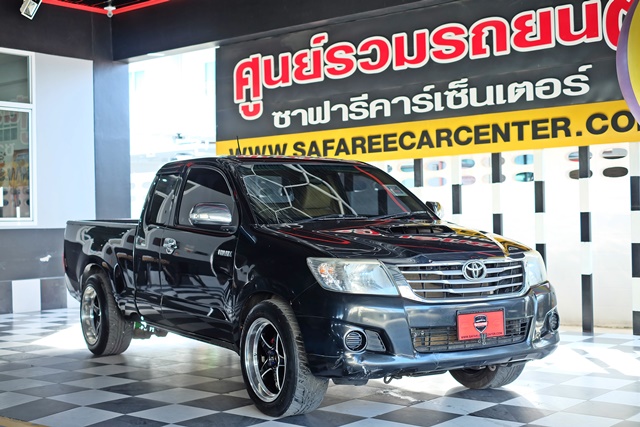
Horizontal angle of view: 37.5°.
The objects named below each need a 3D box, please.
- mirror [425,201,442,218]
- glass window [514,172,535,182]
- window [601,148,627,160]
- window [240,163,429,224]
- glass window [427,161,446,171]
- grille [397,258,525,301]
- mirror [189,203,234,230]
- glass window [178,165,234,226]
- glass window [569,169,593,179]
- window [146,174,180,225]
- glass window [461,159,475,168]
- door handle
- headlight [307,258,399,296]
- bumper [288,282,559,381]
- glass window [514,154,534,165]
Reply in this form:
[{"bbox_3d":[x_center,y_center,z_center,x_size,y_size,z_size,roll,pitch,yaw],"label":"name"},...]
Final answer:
[{"bbox_3d":[0.862,-0.013,7.057,0.130,0.170,0.250,-1,0,41],"label":"mirror"},{"bbox_3d":[2.380,-0.420,10.884,0.285,0.115,0.060,-1,0,40],"label":"glass window"},{"bbox_3d":[3.195,-0.647,10.209,0.285,0.115,0.060,-1,0,40],"label":"window"},{"bbox_3d":[0.059,-0.161,6.606,1.440,0.110,0.780,0,33,-32],"label":"window"},{"bbox_3d":[1.447,-0.591,11.659,0.285,0.115,0.060,-1,0,40],"label":"glass window"},{"bbox_3d":[0.852,0.371,5.322,0.970,0.235,0.160,0,0,-32],"label":"grille"},{"bbox_3d":[-0.692,0.019,6.009,0.250,0.180,0.140,-1,0,-32],"label":"mirror"},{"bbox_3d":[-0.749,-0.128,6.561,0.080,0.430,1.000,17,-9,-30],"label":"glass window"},{"bbox_3d":[2.743,-0.410,9.900,0.050,0.110,0.300,0,0,-39],"label":"glass window"},{"bbox_3d":[-1.186,-0.106,7.273,0.070,0.410,0.610,17,-9,-30],"label":"window"},{"bbox_3d":[1.755,-0.605,11.404,0.285,0.115,0.060,-1,0,40],"label":"glass window"},{"bbox_3d":[-1.084,0.231,6.845,0.060,0.110,0.190,-1,0,-32],"label":"door handle"},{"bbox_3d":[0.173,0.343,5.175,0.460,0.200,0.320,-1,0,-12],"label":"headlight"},{"bbox_3d":[0.745,0.638,5.500,1.720,0.490,0.640,0,0,-32],"label":"bumper"},{"bbox_3d":[2.377,-0.624,10.887,0.285,0.115,0.060,-1,0,40],"label":"glass window"}]

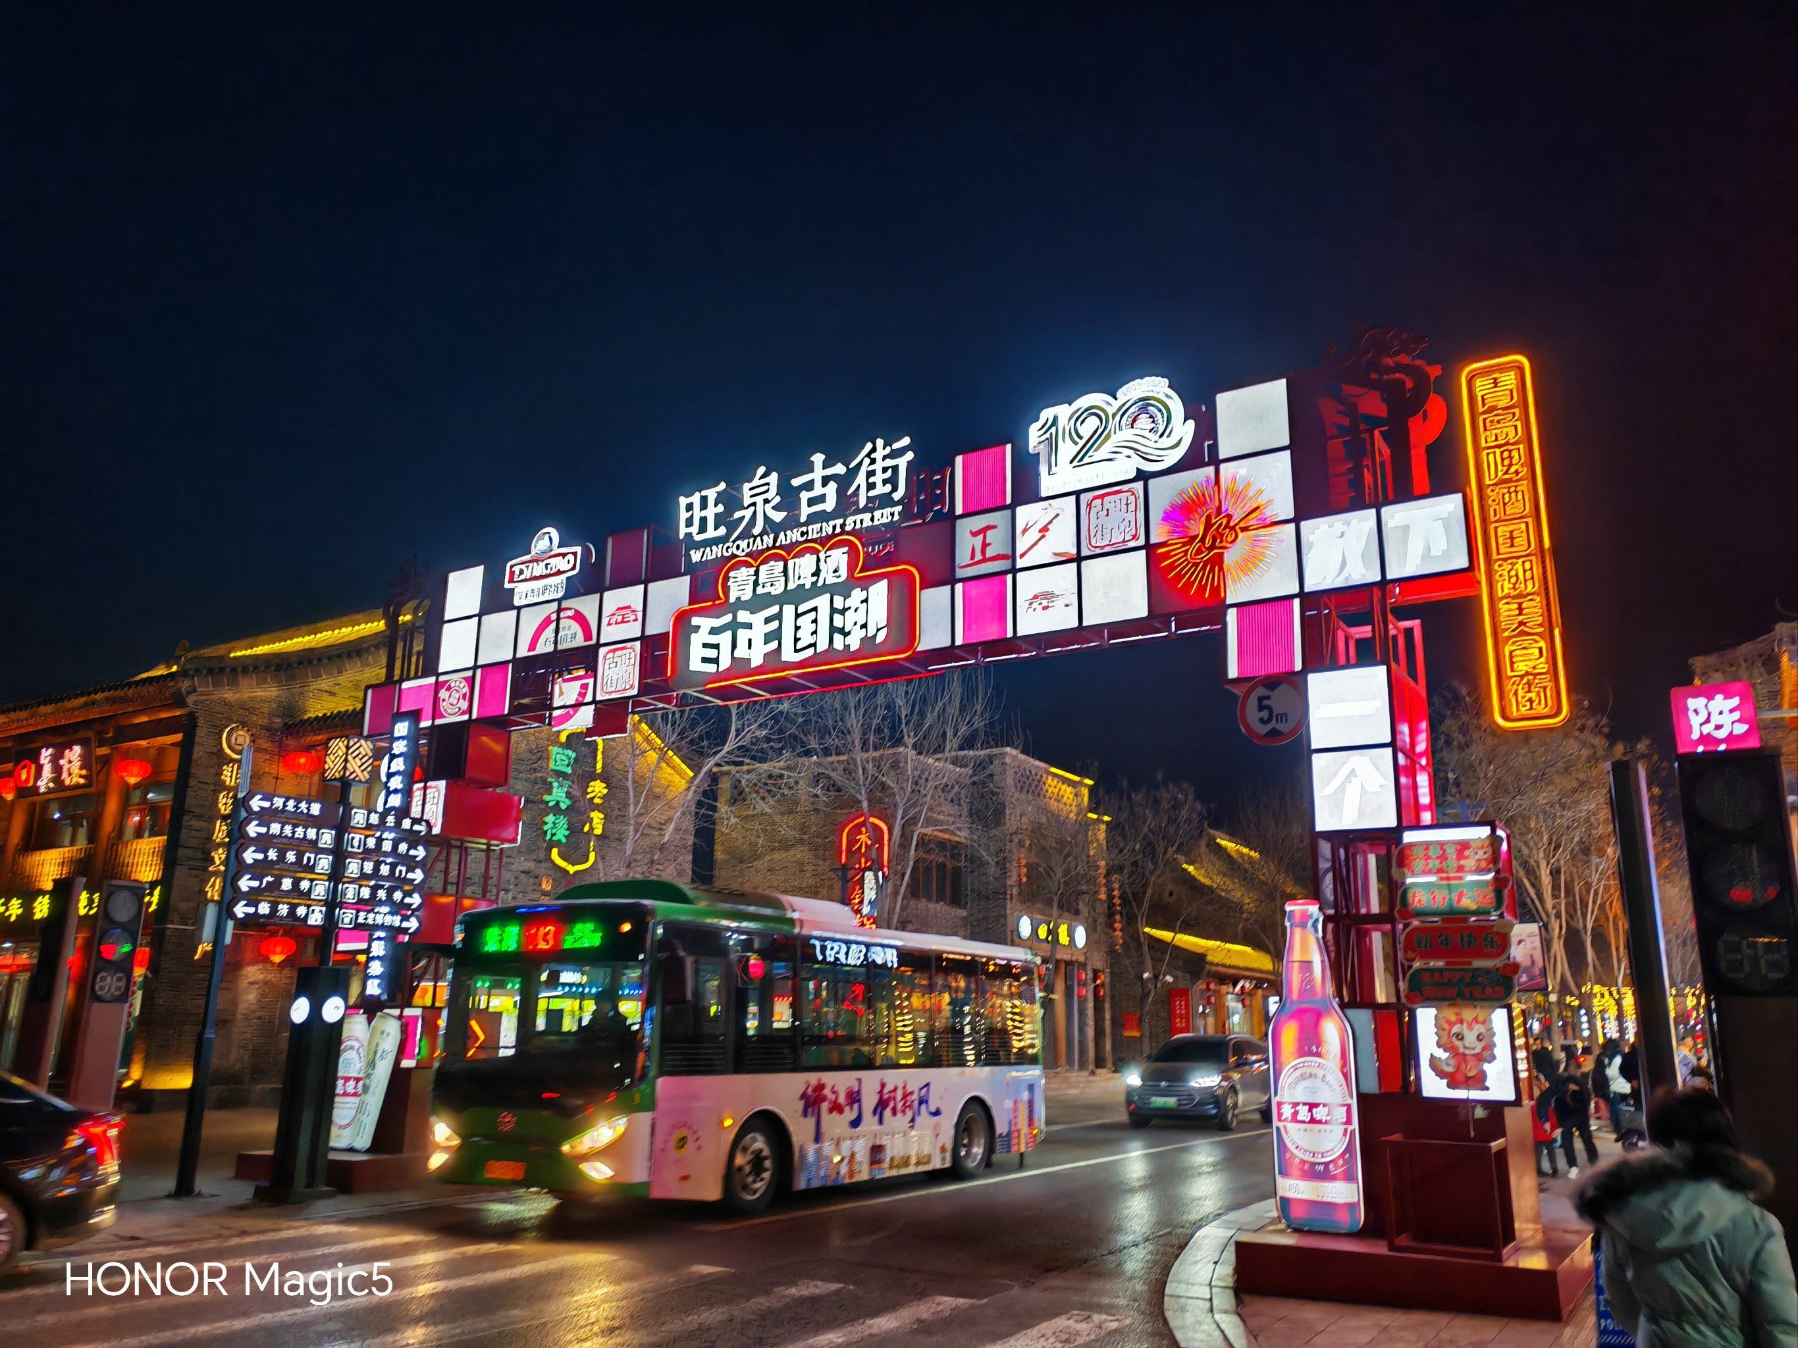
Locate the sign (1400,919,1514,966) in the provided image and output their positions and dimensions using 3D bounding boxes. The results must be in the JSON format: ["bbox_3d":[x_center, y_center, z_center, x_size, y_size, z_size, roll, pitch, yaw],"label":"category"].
[{"bbox_3d":[4.038,1.940,10.165,0.773,0.314,0.060,-8,-17,31],"label":"sign"}]

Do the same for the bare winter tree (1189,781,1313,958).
[{"bbox_3d":[11.708,8.510,44.623,4.400,9.000,4.400,-8,-17,31],"label":"bare winter tree"}]

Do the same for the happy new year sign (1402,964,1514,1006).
[{"bbox_3d":[4.029,2.236,10.094,0.773,0.295,0.060,-8,-17,31],"label":"happy new year sign"}]

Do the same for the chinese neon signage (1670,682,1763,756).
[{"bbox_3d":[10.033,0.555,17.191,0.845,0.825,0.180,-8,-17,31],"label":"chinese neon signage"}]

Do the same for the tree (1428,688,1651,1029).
[{"bbox_3d":[12.025,4.302,25.872,4.300,8.000,4.300,-8,-17,31],"label":"tree"}]

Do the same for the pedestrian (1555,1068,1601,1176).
[{"bbox_3d":[8.754,5.768,18.178,0.580,1.300,0.750,-4,-15,19],"label":"pedestrian"}]

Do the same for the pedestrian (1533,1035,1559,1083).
[{"bbox_3d":[8.095,5.452,17.755,0.500,1.680,0.320,-8,-17,31],"label":"pedestrian"}]

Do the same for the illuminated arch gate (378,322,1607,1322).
[{"bbox_3d":[-0.893,1.225,13.704,13.755,7.677,2.100,-8,-17,31],"label":"illuminated arch gate"}]

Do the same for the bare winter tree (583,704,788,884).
[{"bbox_3d":[-3.640,3.145,20.991,3.800,7.400,3.800,-8,-17,31],"label":"bare winter tree"}]

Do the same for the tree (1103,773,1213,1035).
[{"bbox_3d":[6.679,6.887,36.849,3.200,8.200,3.200,-8,-17,31],"label":"tree"}]

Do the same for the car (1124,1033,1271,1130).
[{"bbox_3d":[6.217,8.134,27.996,1.840,1.680,4.650,-7,-16,28],"label":"car"}]

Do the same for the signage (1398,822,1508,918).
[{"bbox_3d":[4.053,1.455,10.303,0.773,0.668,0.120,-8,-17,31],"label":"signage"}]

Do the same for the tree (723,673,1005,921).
[{"bbox_3d":[-0.469,3.878,25.959,5.000,8.500,5.000,1,-14,0],"label":"tree"}]

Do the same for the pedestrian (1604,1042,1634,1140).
[{"bbox_3d":[12.341,7.195,24.238,0.450,1.600,0.520,8,-16,-25],"label":"pedestrian"}]

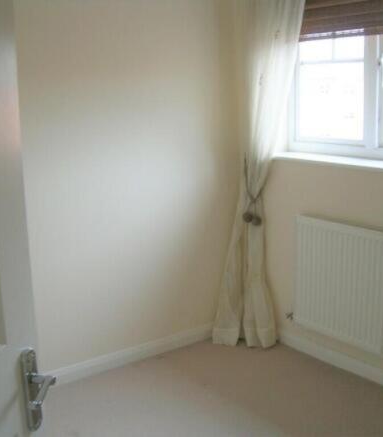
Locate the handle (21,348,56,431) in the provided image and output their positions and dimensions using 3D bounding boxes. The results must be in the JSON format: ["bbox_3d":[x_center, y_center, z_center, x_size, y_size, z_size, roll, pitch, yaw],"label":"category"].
[{"bbox_3d":[-0.263,0.305,0.988,0.057,0.148,0.103,2,12,14],"label":"handle"}]

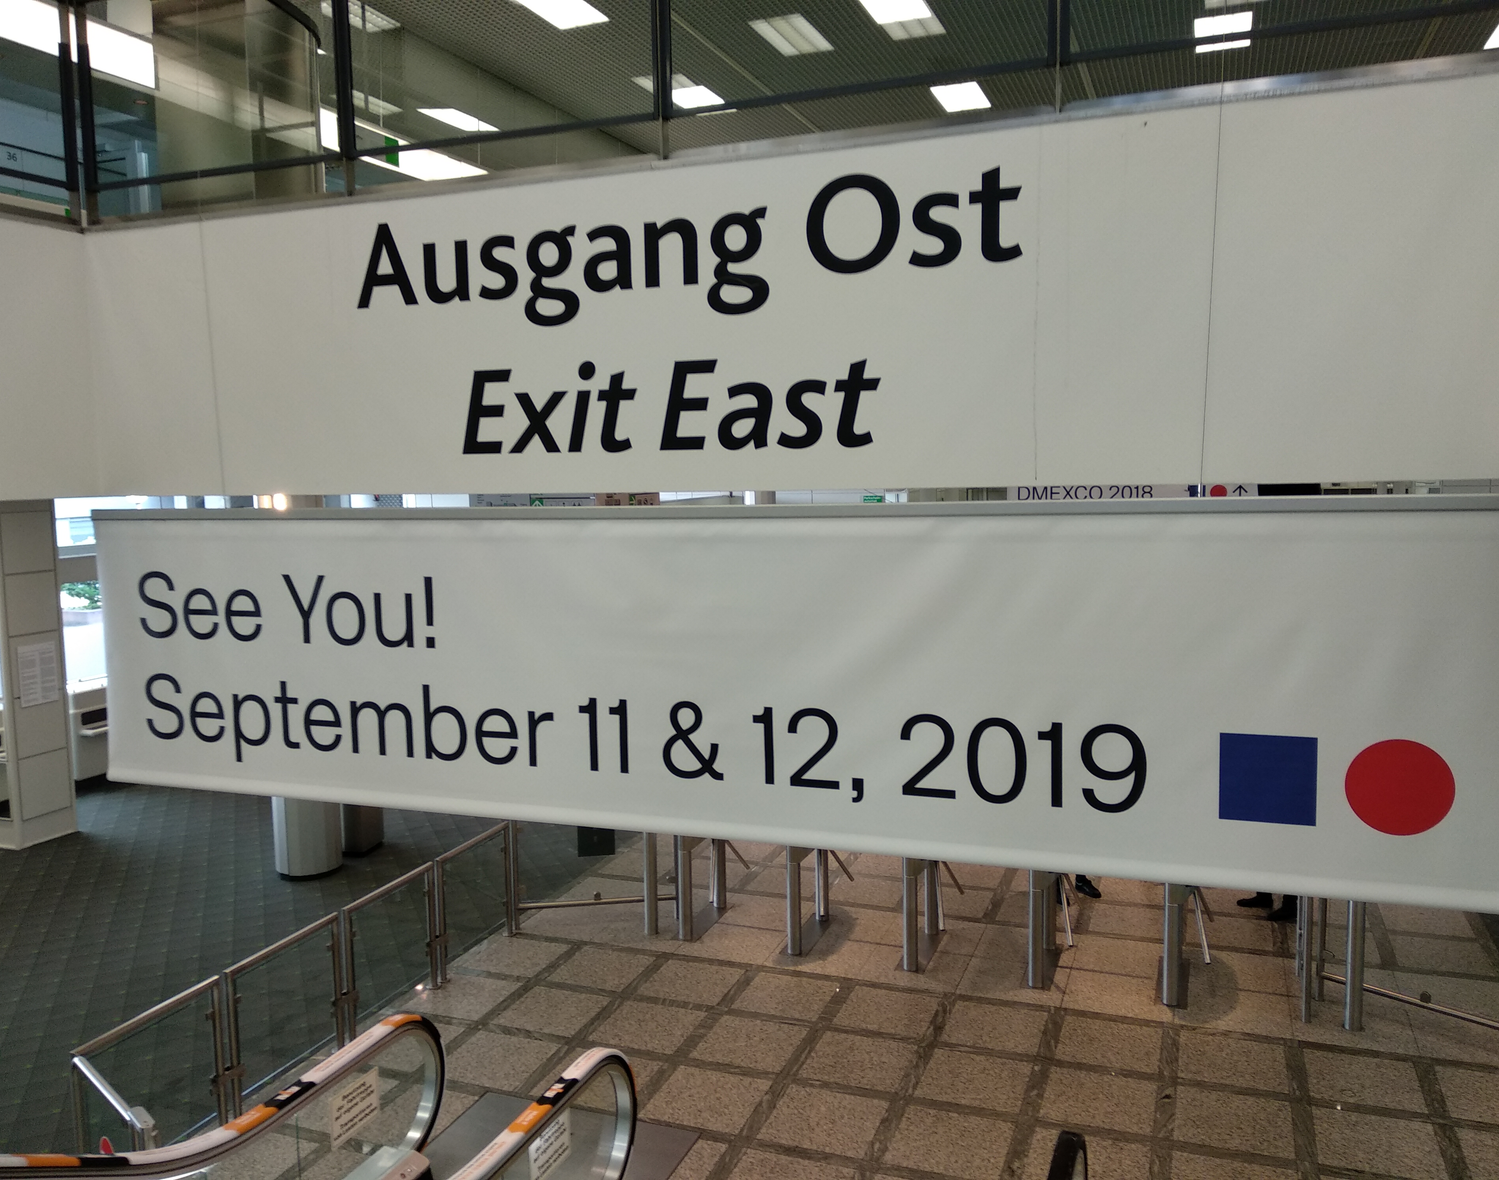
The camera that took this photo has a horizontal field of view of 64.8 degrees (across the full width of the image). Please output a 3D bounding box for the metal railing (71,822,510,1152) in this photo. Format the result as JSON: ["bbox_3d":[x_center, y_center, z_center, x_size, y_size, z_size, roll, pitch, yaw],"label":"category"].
[{"bbox_3d":[-2.525,2.436,7.411,0.100,0.910,3.970,1,5,19],"label":"metal railing"}]

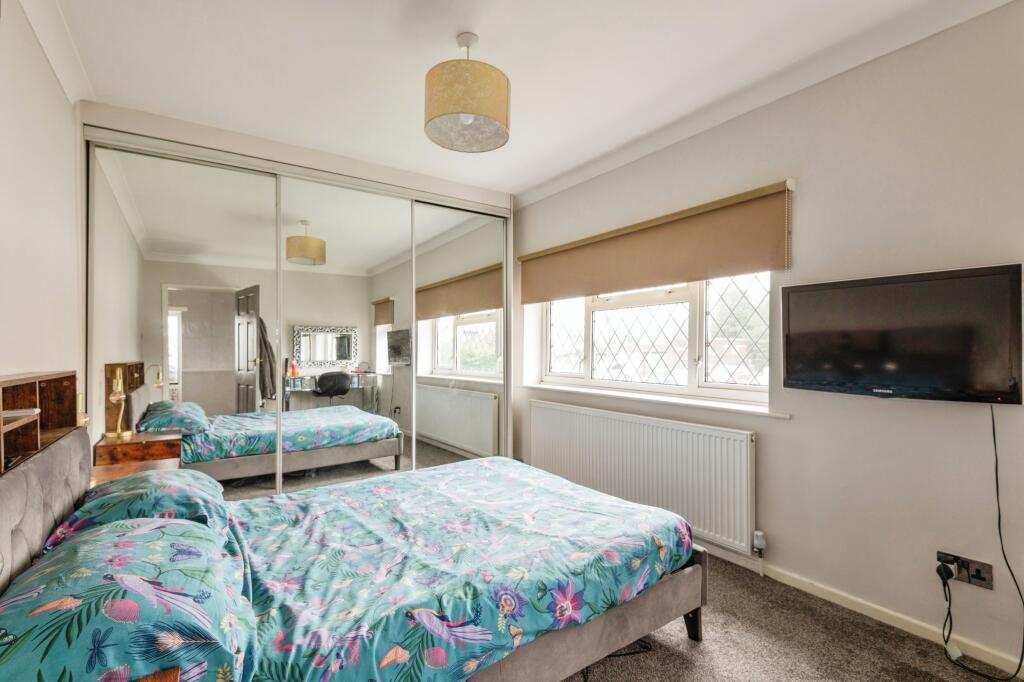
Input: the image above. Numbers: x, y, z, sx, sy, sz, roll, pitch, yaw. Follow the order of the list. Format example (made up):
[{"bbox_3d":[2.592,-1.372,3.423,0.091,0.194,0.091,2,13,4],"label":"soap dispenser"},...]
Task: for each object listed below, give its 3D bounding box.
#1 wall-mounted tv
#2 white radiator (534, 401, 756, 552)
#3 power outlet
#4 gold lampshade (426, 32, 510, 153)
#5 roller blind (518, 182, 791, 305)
[{"bbox_3d":[1.496,-0.016,1.822,0.070,0.462,0.745,-2,0,-34],"label":"wall-mounted tv"},{"bbox_3d":[0.678,0.763,2.979,0.067,0.600,1.800,0,-1,-34],"label":"white radiator"},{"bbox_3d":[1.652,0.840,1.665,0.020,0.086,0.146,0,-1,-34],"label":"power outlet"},{"bbox_3d":[-0.184,-1.059,1.893,0.350,0.406,0.350,-1,-1,0],"label":"gold lampshade"},{"bbox_3d":[0.684,-0.527,3.028,0.065,0.410,2.170,0,-1,-34],"label":"roller blind"}]

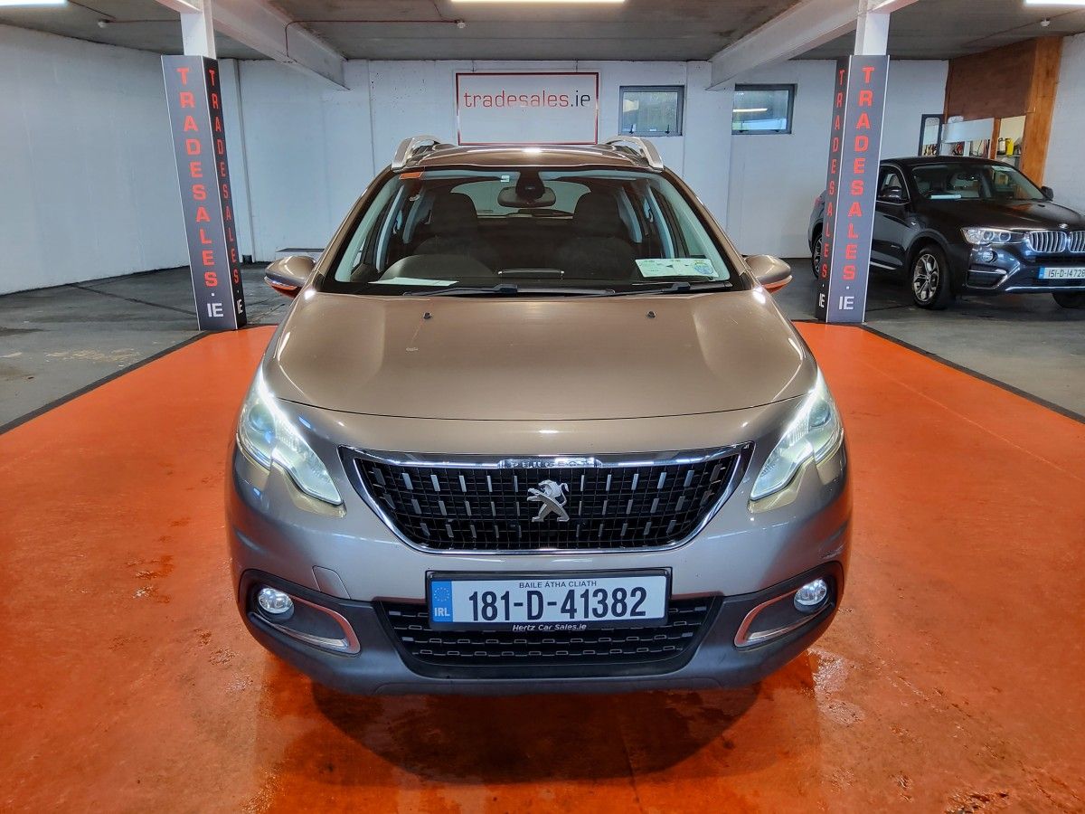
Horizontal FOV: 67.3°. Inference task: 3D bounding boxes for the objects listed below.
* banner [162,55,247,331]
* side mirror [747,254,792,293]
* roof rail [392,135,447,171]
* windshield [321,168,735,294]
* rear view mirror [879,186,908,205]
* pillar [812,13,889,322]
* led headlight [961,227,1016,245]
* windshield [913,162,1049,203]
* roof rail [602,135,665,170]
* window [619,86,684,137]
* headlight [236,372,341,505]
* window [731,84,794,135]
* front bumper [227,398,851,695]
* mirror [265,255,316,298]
[{"bbox_3d":[-3.140,-1.956,7.649,0.355,2.440,0.345,-1,15,-1],"label":"banner"},{"bbox_3d":[0.854,-0.505,3.133,0.220,0.170,0.160,-1,15,-2],"label":"side mirror"},{"bbox_3d":[-0.611,-1.247,4.060,0.100,0.150,1.450,-1,15,-2],"label":"roof rail"},{"bbox_3d":[-0.034,-0.695,2.994,1.410,0.150,0.900,-1,42,-2],"label":"windshield"},{"bbox_3d":[3.998,-2.441,9.385,0.260,0.180,0.180,-1,16,-4],"label":"rear view mirror"},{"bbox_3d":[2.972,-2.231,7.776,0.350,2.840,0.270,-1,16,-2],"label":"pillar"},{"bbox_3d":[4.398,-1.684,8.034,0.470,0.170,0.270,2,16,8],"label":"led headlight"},{"bbox_3d":[4.963,-2.567,9.300,1.400,0.150,0.800,-1,45,-3],"label":"windshield"},{"bbox_3d":[0.434,-1.291,4.202,0.115,0.140,1.600,-1,16,-2],"label":"roof rail"},{"bbox_3d":[1.839,-4.997,13.772,1.070,0.790,0.100,-1,16,-2],"label":"window"},{"bbox_3d":[-0.642,0.060,2.095,0.360,0.240,0.520,-1,15,-2],"label":"headlight"},{"bbox_3d":[3.736,-5.023,13.821,1.050,0.790,0.100,-1,16,-2],"label":"window"},{"bbox_3d":[0.003,0.295,2.058,1.700,0.650,0.520,-1,15,-2],"label":"front bumper"},{"bbox_3d":[-0.935,-0.485,3.076,0.220,0.170,0.160,-1,15,-2],"label":"mirror"}]

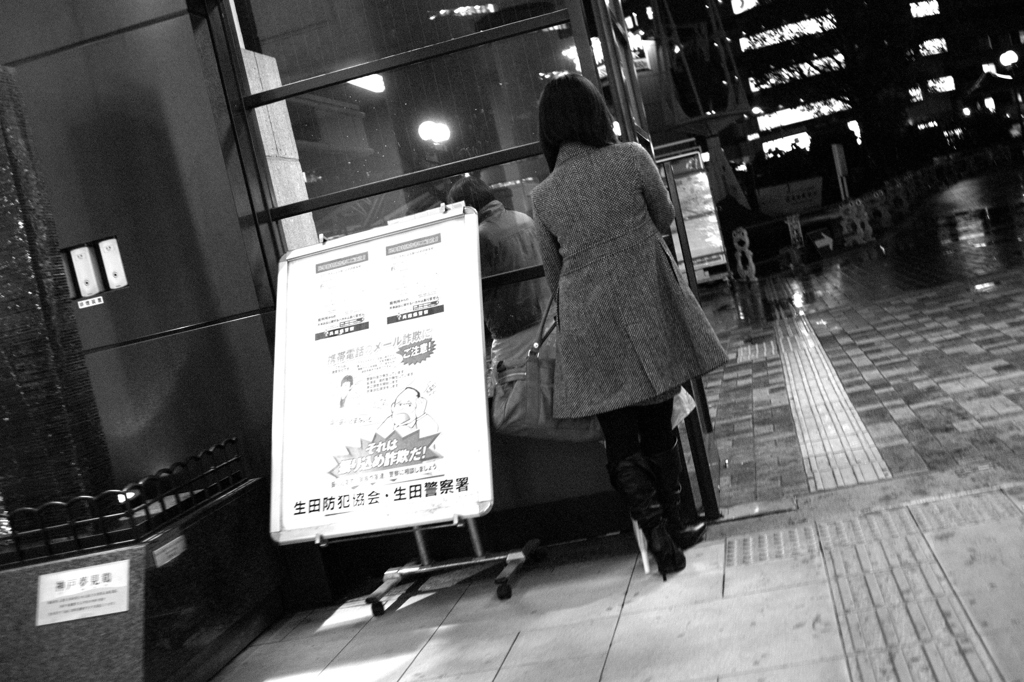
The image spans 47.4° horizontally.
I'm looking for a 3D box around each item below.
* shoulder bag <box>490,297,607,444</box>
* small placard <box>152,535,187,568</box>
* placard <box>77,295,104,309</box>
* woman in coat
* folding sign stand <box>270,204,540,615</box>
[{"bbox_3d":[0.106,0.108,3.880,0.393,0.493,0.160,-12,4,12],"label":"shoulder bag"},{"bbox_3d":[-1.058,0.651,3.614,0.010,0.047,0.186,-12,4,12],"label":"small placard"},{"bbox_3d":[-1.571,-0.142,4.352,0.103,0.025,0.010,-12,4,12],"label":"placard"},{"bbox_3d":[0.371,-0.064,3.756,0.580,1.610,0.440,-12,4,12],"label":"woman in coat"},{"bbox_3d":[-0.379,0.255,3.951,0.783,1.300,0.704,-12,4,19],"label":"folding sign stand"}]

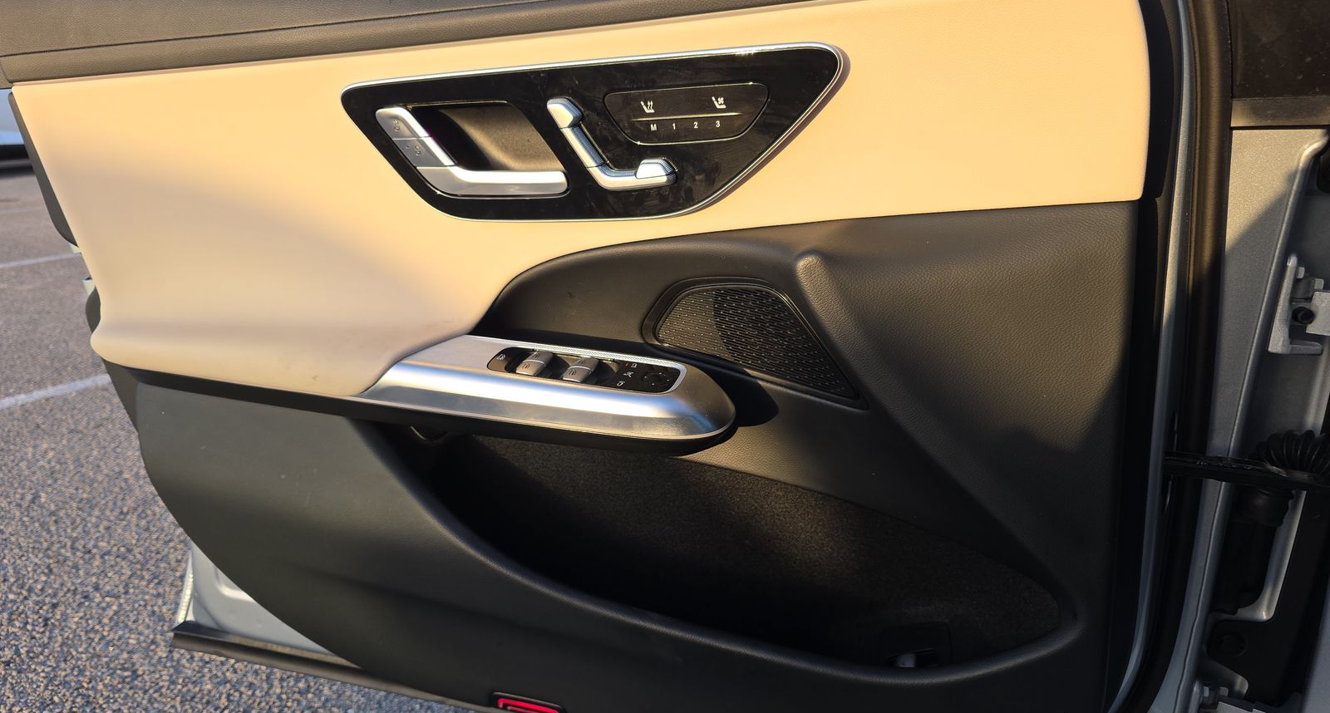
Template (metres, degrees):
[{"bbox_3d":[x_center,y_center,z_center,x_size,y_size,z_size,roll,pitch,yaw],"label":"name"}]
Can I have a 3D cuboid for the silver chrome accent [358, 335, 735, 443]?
[{"bbox_3d":[-0.093,0.024,0.711,0.318,0.047,0.093,5,17,16],"label":"silver chrome accent"}]

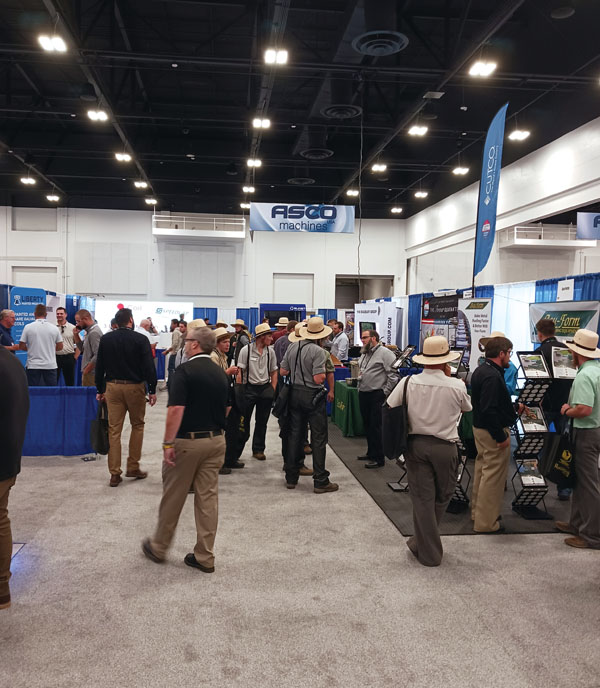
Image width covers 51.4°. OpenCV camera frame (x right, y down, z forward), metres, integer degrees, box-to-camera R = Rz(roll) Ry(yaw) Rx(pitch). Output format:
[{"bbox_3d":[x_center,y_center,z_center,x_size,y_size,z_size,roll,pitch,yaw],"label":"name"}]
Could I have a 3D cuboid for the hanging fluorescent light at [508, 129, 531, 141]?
[{"bbox_3d":[8.683,-8.297,24.657,0.650,0.200,0.720,1,2,-7],"label":"hanging fluorescent light"}]

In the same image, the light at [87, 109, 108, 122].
[{"bbox_3d":[-7.509,-8.498,23.109,0.620,0.160,0.700,0,2,-7],"label":"light"}]

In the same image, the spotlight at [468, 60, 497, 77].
[{"bbox_3d":[5.340,-8.068,18.224,0.650,0.200,0.720,1,2,-7],"label":"spotlight"}]

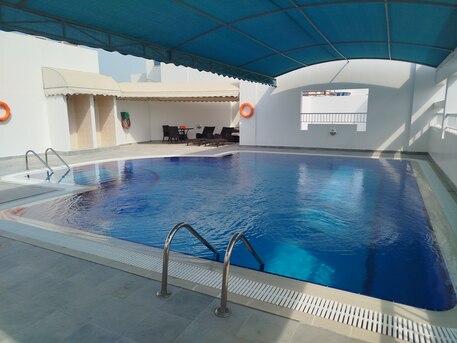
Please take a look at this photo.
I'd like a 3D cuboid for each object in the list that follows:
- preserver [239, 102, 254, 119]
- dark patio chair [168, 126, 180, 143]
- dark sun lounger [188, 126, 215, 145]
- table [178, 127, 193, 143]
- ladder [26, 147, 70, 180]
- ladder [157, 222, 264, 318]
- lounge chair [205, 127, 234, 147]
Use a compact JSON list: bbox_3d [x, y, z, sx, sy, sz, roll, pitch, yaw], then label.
[{"bbox_3d":[0.816,-2.667,13.903,0.670,0.670,0.110,5,11,27],"label":"preserver"},{"bbox_3d":[-2.907,-1.981,17.060,0.580,0.840,0.600,3,11,20],"label":"dark patio chair"},{"bbox_3d":[-1.261,-1.746,15.698,0.650,0.830,1.780,5,11,27],"label":"dark sun lounger"},{"bbox_3d":[-2.373,-1.929,17.080,0.880,0.720,0.880,5,11,27],"label":"table"},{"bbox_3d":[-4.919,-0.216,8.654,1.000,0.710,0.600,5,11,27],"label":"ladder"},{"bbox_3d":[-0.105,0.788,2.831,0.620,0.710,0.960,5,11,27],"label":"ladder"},{"bbox_3d":[-0.388,-1.676,15.269,0.650,0.830,1.780,5,11,27],"label":"lounge chair"}]

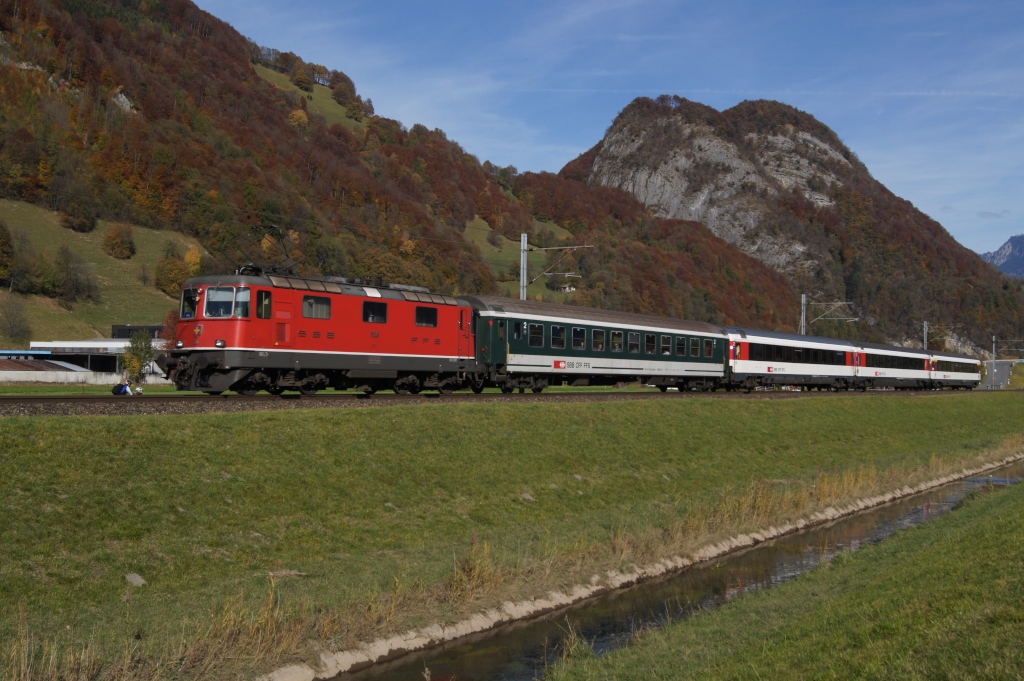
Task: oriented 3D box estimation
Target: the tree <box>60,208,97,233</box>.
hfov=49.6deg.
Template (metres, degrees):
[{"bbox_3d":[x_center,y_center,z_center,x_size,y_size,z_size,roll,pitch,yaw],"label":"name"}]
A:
[{"bbox_3d":[-134.931,-37.662,345.000,11.205,8.093,11.205,0,-2,0],"label":"tree"}]

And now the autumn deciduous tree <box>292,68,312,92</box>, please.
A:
[{"bbox_3d":[-145.539,-180.621,770.000,13.894,16.673,13.894,0,-2,0],"label":"autumn deciduous tree"}]

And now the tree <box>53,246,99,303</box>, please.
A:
[{"bbox_3d":[-102.391,-15.482,260.000,10.790,13.136,10.790,0,-2,0],"label":"tree"}]

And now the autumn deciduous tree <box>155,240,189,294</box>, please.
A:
[{"bbox_3d":[-87.295,-18.256,285.000,9.257,14.913,9.257,0,-2,0],"label":"autumn deciduous tree"}]

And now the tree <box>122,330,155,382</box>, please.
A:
[{"bbox_3d":[-53.916,2.382,160.000,4.619,7.651,4.619,0,-2,0],"label":"tree"}]

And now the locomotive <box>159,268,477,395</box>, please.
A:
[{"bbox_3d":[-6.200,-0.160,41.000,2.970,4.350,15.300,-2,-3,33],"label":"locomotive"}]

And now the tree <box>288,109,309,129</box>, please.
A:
[{"bbox_3d":[-132.908,-137.888,690.000,12.450,13.073,12.450,0,-2,0],"label":"tree"}]

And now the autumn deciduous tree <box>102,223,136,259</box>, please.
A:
[{"bbox_3d":[-113.317,-28.870,320.000,9.816,10.393,9.816,0,-2,0],"label":"autumn deciduous tree"}]

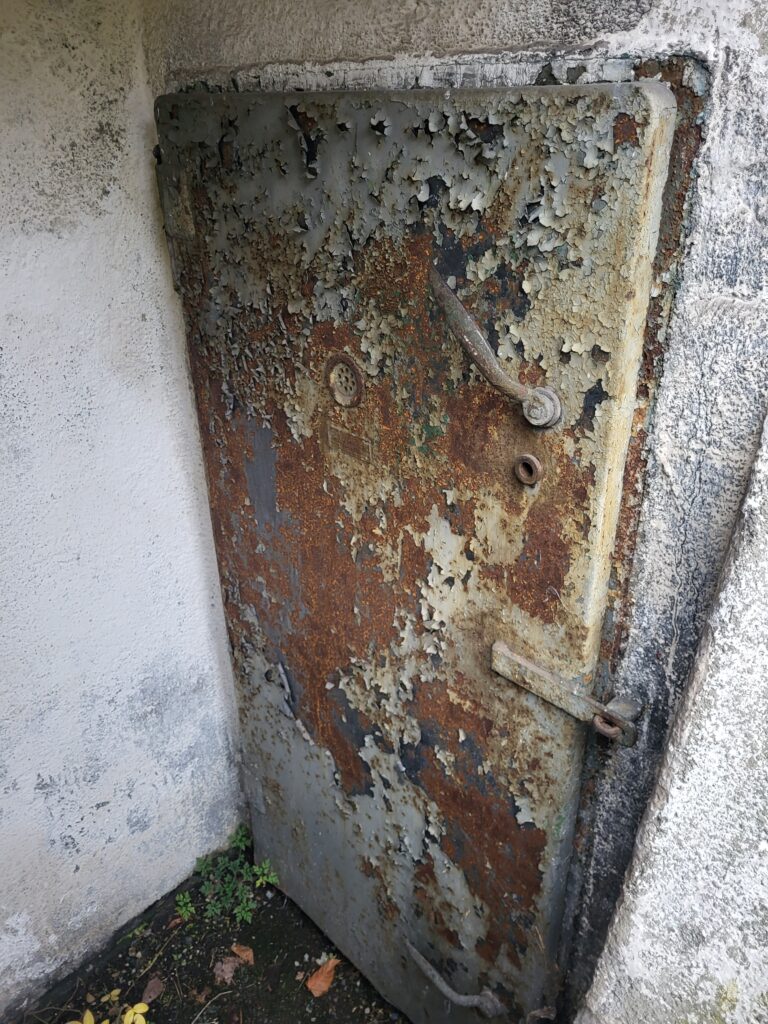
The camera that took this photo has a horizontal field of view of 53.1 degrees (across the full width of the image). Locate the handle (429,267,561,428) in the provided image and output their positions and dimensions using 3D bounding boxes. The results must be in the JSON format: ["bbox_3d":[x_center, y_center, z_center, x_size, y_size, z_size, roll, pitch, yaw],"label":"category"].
[{"bbox_3d":[0.117,-0.179,0.838,0.048,0.043,0.216,-26,80,-39],"label":"handle"}]

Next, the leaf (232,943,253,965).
[{"bbox_3d":[-0.321,1.018,1.775,0.066,0.018,0.022,21,35,35],"label":"leaf"}]

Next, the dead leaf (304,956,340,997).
[{"bbox_3d":[-0.132,1.042,1.725,0.044,0.017,0.094,19,34,33],"label":"dead leaf"}]

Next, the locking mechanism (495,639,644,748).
[{"bbox_3d":[0.232,0.223,0.975,0.199,0.045,0.050,24,37,39],"label":"locking mechanism"}]

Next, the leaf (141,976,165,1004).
[{"bbox_3d":[-0.508,1.060,1.704,0.038,0.014,0.059,1,28,4],"label":"leaf"}]

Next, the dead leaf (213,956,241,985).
[{"bbox_3d":[-0.358,1.036,1.744,0.056,0.017,0.057,8,29,17],"label":"dead leaf"}]

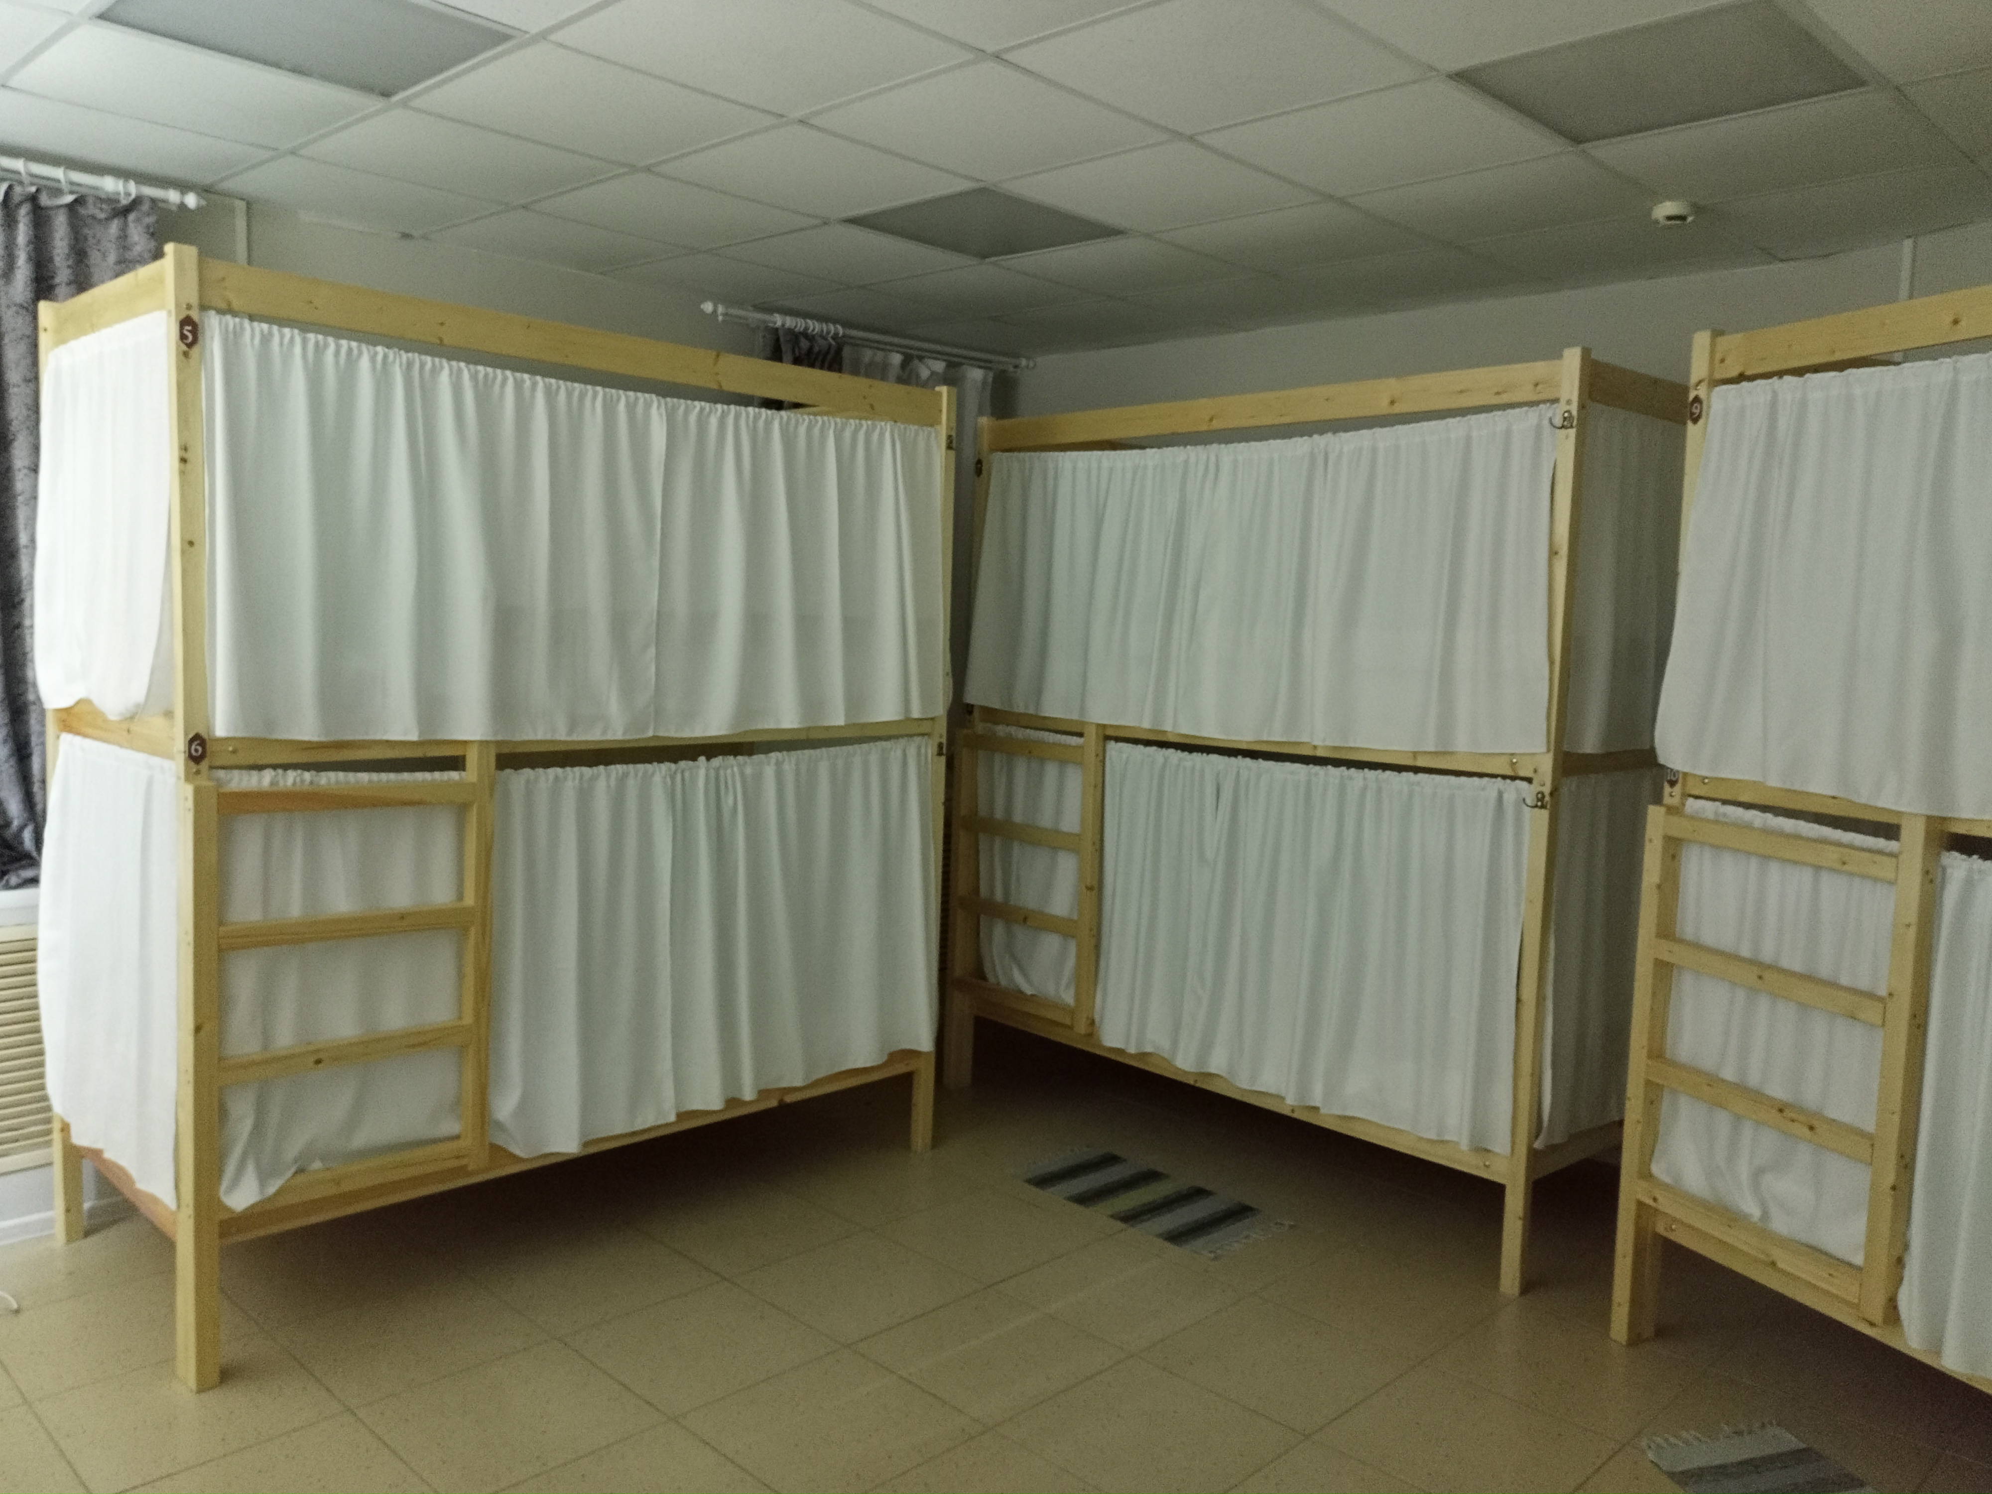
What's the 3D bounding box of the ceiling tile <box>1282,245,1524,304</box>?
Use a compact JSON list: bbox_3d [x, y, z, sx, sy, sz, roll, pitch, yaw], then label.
[{"bbox_3d":[1.243,-1.387,4.728,0.595,0.020,0.570,6,6,44],"label":"ceiling tile"}]

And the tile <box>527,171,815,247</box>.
[{"bbox_3d":[-0.865,-1.423,4.288,0.595,0.020,0.595,6,6,44],"label":"tile"}]

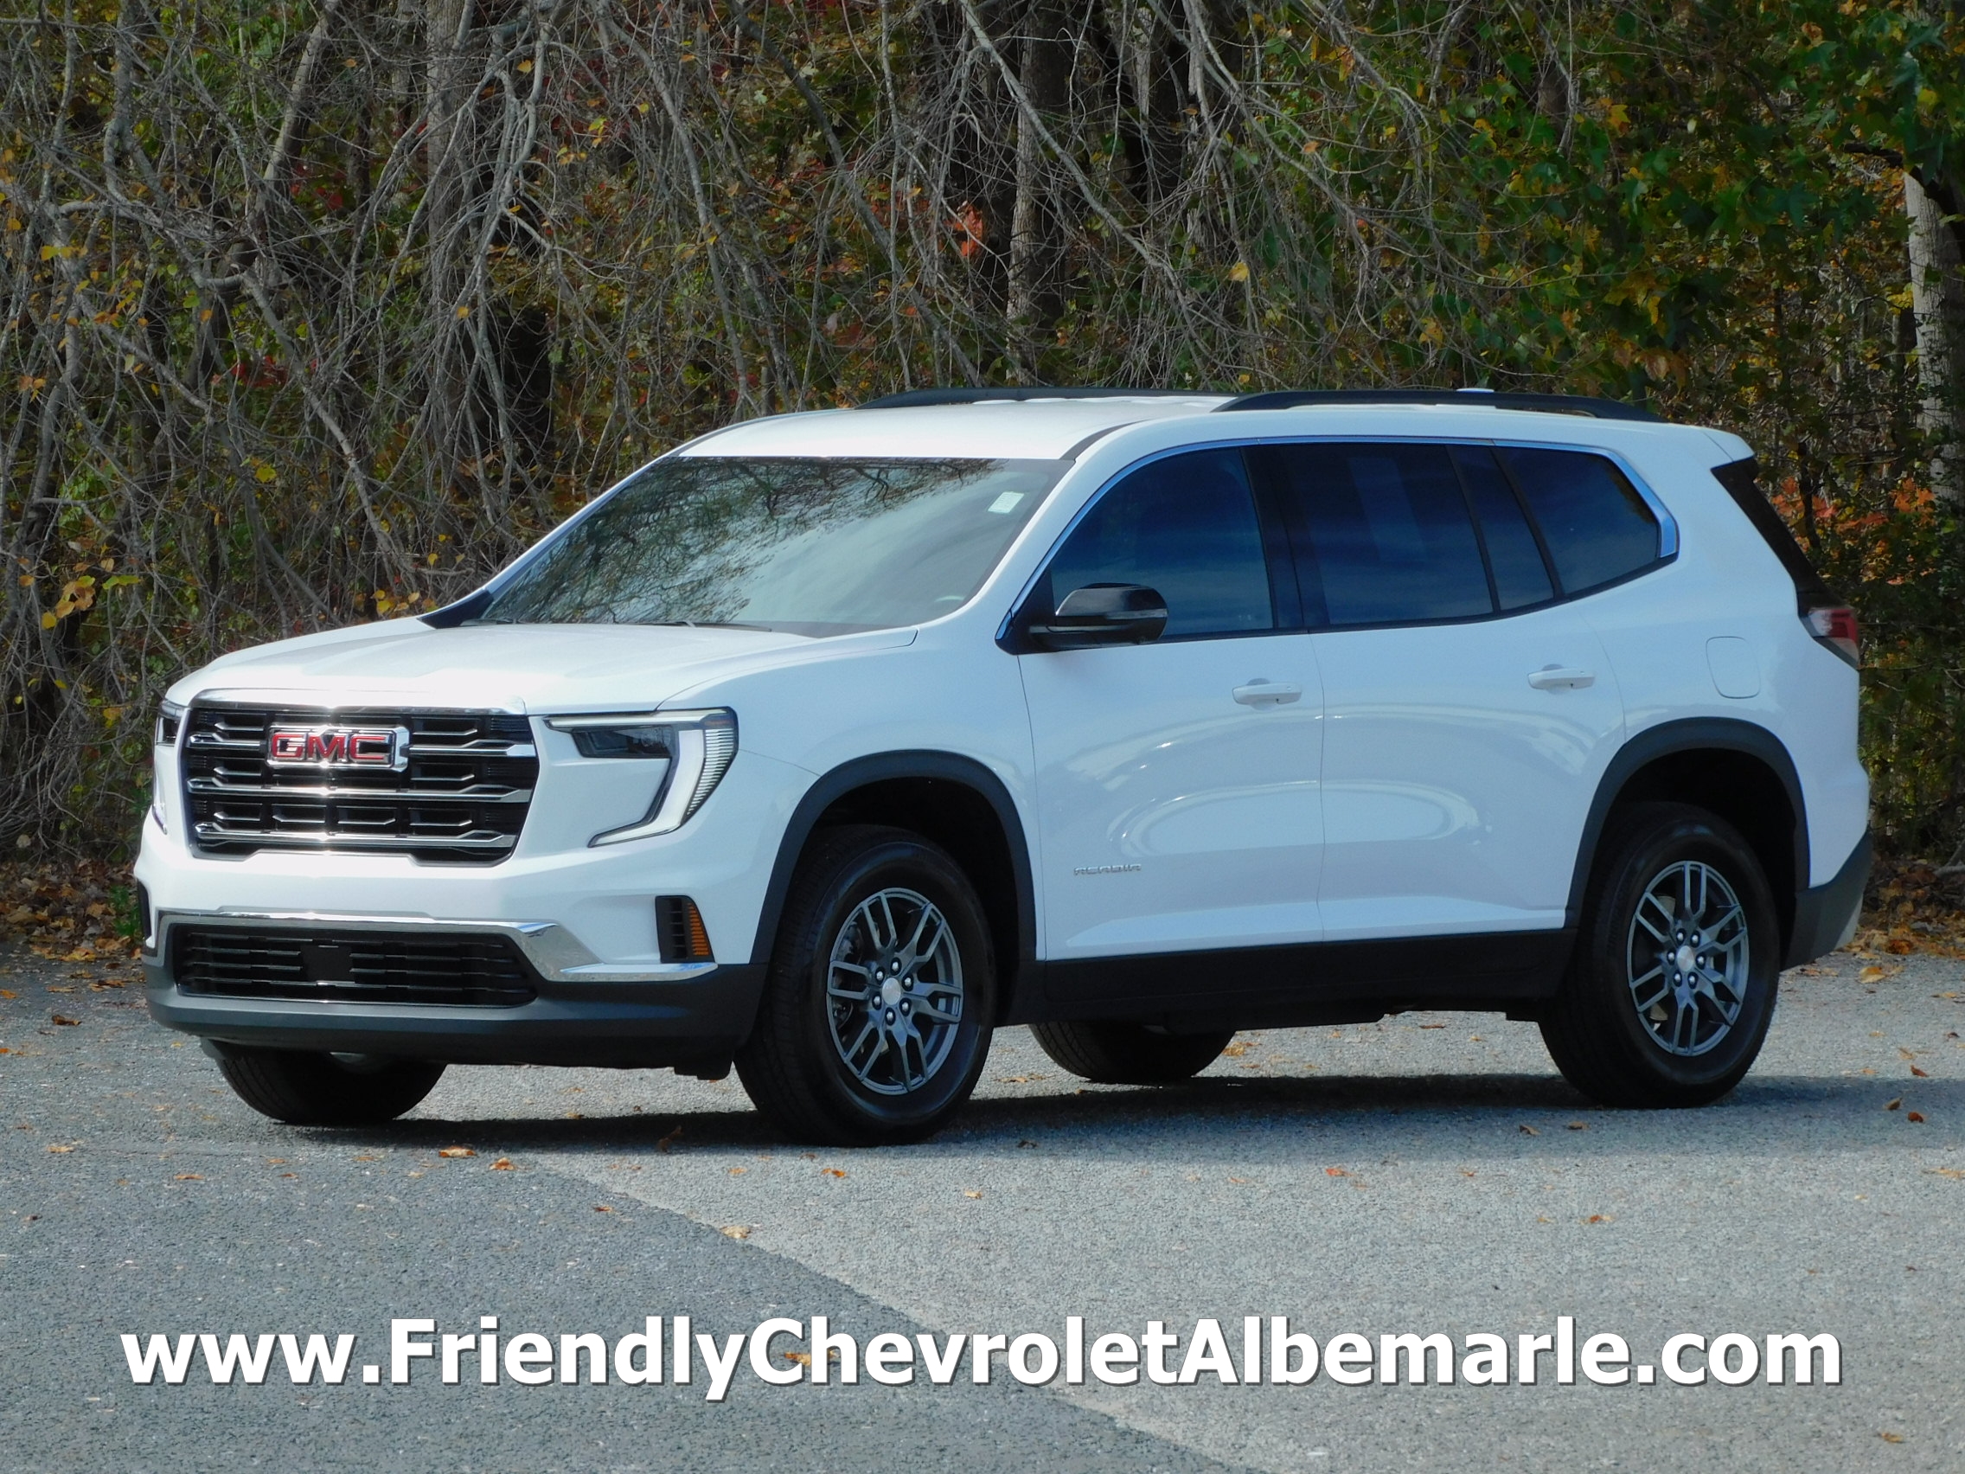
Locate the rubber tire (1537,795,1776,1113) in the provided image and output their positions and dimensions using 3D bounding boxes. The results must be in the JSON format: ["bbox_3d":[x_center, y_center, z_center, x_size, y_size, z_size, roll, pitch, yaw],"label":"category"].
[{"bbox_3d":[1.712,0.553,43.255,0.255,0.775,0.780,2,2,41],"label":"rubber tire"}]

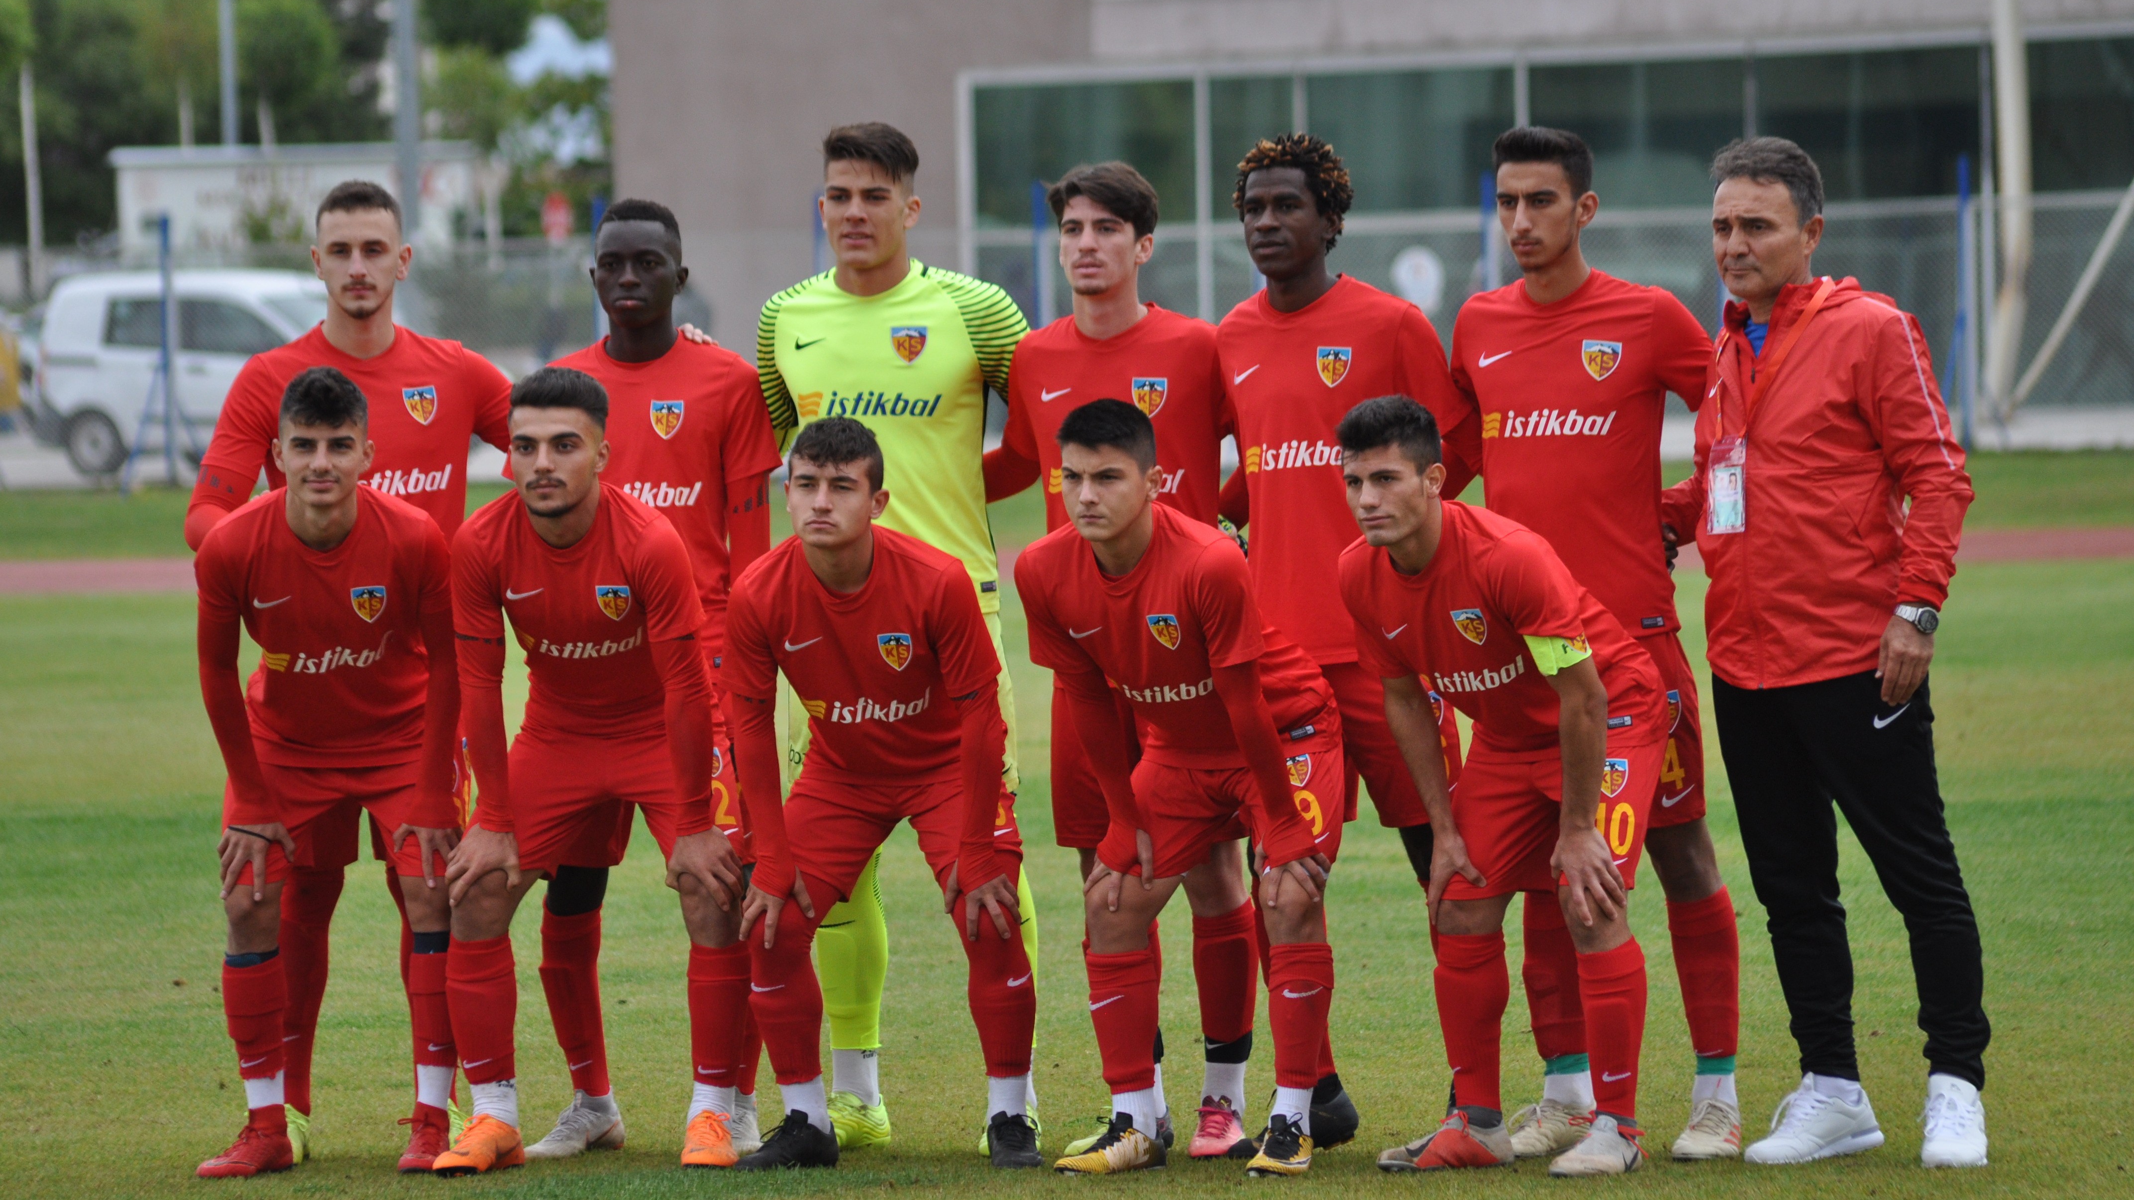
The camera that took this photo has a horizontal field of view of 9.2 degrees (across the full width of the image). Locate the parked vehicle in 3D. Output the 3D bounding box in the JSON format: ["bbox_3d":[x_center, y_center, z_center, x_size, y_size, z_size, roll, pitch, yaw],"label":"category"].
[{"bbox_3d":[-7.163,-2.027,119.179,4.400,1.810,1.790,0,2,43],"label":"parked vehicle"}]

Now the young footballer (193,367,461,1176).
[{"bbox_3d":[-1.303,0.296,23.450,0.480,1.412,0.620,0,1,11],"label":"young footballer"}]

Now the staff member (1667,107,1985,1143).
[{"bbox_3d":[1.361,0.092,23.767,0.580,1.840,0.420,0,2,35],"label":"staff member"}]

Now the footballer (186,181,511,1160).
[{"bbox_3d":[-1.286,0.122,24.000,0.600,1.754,0.400,0,1,3],"label":"footballer"}]

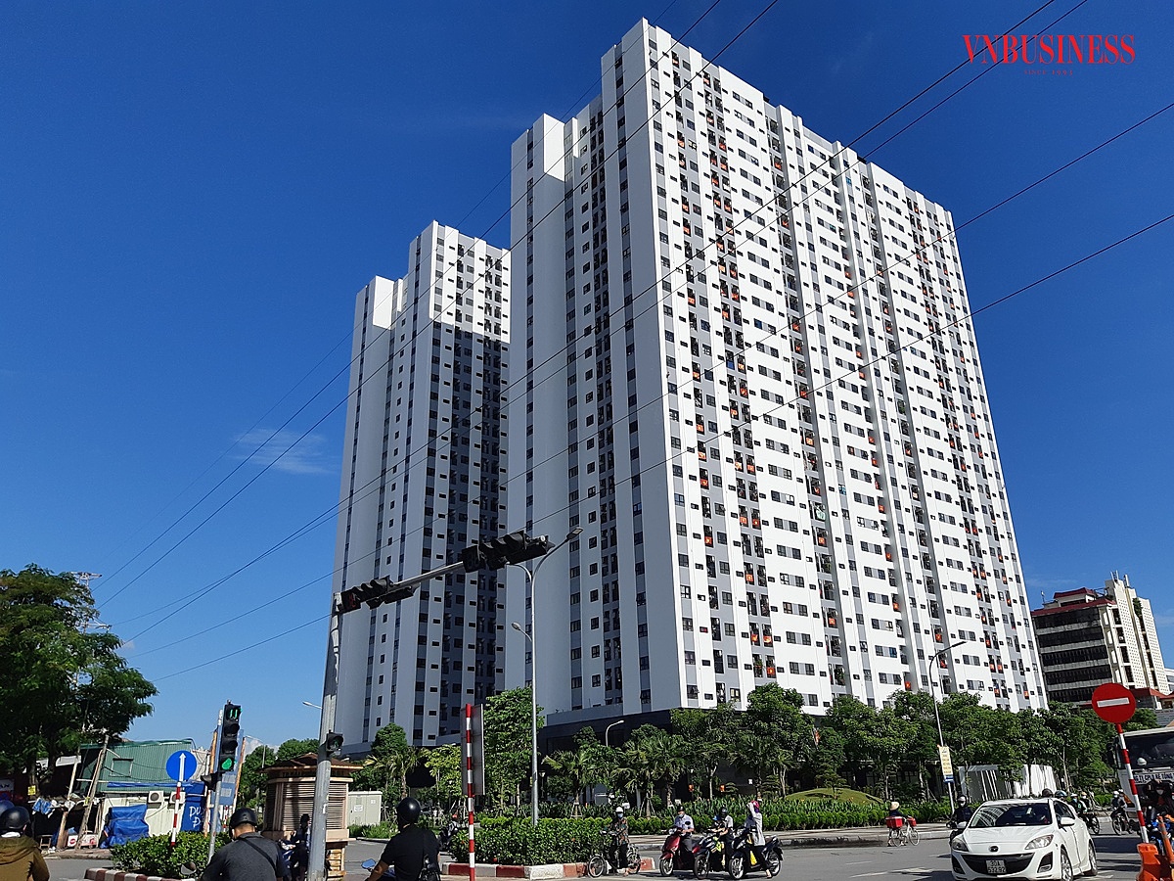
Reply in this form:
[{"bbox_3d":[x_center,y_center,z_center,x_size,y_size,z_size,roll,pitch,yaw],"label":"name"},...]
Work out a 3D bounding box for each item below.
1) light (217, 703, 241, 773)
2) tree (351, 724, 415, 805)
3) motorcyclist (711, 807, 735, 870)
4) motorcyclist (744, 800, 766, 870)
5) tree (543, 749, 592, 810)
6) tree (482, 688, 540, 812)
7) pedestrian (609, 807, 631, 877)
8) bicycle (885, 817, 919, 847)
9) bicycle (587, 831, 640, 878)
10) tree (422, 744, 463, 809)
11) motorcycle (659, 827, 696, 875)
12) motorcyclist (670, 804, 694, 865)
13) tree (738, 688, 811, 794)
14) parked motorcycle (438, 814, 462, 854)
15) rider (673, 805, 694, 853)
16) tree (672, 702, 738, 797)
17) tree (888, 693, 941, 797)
[{"bbox_3d":[-7.502,6.240,18.500,0.380,1.370,0.380,-21,-29,39],"label":"light"},{"bbox_3d":[-13.644,22.265,58.906,4.000,6.000,4.000,4,-22,-12],"label":"tree"},{"bbox_3d":[3.390,9.889,21.900,0.700,1.450,0.580,19,-30,-41],"label":"motorcyclist"},{"bbox_3d":[4.191,9.853,21.900,0.650,1.600,0.600,17,-28,-37],"label":"motorcyclist"},{"bbox_3d":[-1.055,19.204,48.898,2.900,3.840,2.900,-1,-22,-1],"label":"tree"},{"bbox_3d":[-4.442,18.249,51.000,3.900,7.800,3.900,-1,-22,0],"label":"tree"},{"bbox_3d":[0.829,10.132,22.300,0.500,1.580,0.450,-15,-26,31],"label":"pedestrian"},{"bbox_3d":[10.913,13.529,30.500,1.600,1.000,0.550,13,-26,-31],"label":"bicycle"},{"bbox_3d":[0.705,10.491,22.300,1.620,1.050,0.580,16,-28,-36],"label":"bicycle"},{"bbox_3d":[-9.057,21.402,54.898,2.700,4.480,2.700,2,-22,-8],"label":"tree"},{"bbox_3d":[2.528,10.684,22.900,0.680,1.120,1.850,-21,-29,39],"label":"motorcycle"},{"bbox_3d":[2.456,10.213,22.700,0.580,1.450,0.700,-19,-28,37],"label":"motorcyclist"},{"bbox_3d":[10.570,17.654,49.962,4.100,7.080,4.100,-5,-22,10],"label":"tree"},{"bbox_3d":[-4.806,14.102,31.500,0.700,1.200,1.800,-9,-24,18],"label":"parked motorcycle"},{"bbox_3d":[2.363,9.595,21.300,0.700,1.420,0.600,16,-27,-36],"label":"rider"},{"bbox_3d":[6.554,17.800,48.937,3.600,6.200,3.600,-4,-22,6],"label":"tree"},{"bbox_3d":[20.782,19.795,56.022,3.600,7.200,3.600,-8,-23,18],"label":"tree"}]

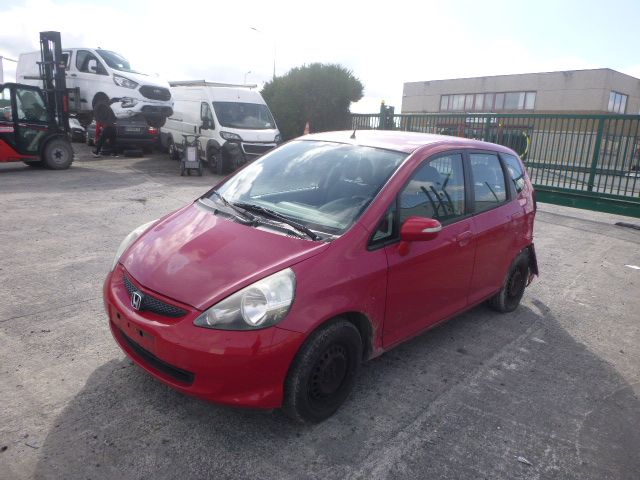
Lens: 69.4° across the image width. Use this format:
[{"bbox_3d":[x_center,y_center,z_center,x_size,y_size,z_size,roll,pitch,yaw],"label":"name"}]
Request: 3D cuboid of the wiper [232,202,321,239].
[{"bbox_3d":[-0.308,-0.137,2.827,0.085,0.075,0.895,-24,31,-33],"label":"wiper"}]

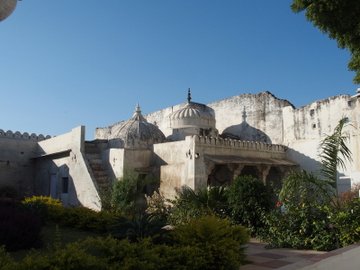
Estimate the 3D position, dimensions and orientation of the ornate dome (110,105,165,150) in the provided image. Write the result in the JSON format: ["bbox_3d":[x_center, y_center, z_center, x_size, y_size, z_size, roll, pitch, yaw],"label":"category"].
[{"bbox_3d":[-2.337,-0.479,20.500,3.150,2.500,3.150,0,-8,0],"label":"ornate dome"}]

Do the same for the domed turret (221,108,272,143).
[{"bbox_3d":[4.373,-0.701,24.300,3.350,2.400,3.000,7,-11,-41],"label":"domed turret"}]

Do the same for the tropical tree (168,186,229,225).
[{"bbox_3d":[0.696,2.691,13.700,2.200,1.600,2.000,0,-8,0],"label":"tropical tree"}]

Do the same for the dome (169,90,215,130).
[{"bbox_3d":[0.807,-1.711,23.500,3.000,2.600,3.000,0,-8,0],"label":"dome"}]

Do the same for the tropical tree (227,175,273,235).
[{"bbox_3d":[2.348,2.382,12.300,1.600,2.050,1.550,0,-8,0],"label":"tropical tree"}]

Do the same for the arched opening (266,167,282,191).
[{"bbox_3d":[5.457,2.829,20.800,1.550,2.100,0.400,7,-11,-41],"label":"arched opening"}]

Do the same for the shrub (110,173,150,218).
[{"bbox_3d":[-2.331,2.838,16.800,1.750,2.000,1.600,0,-8,0],"label":"shrub"}]

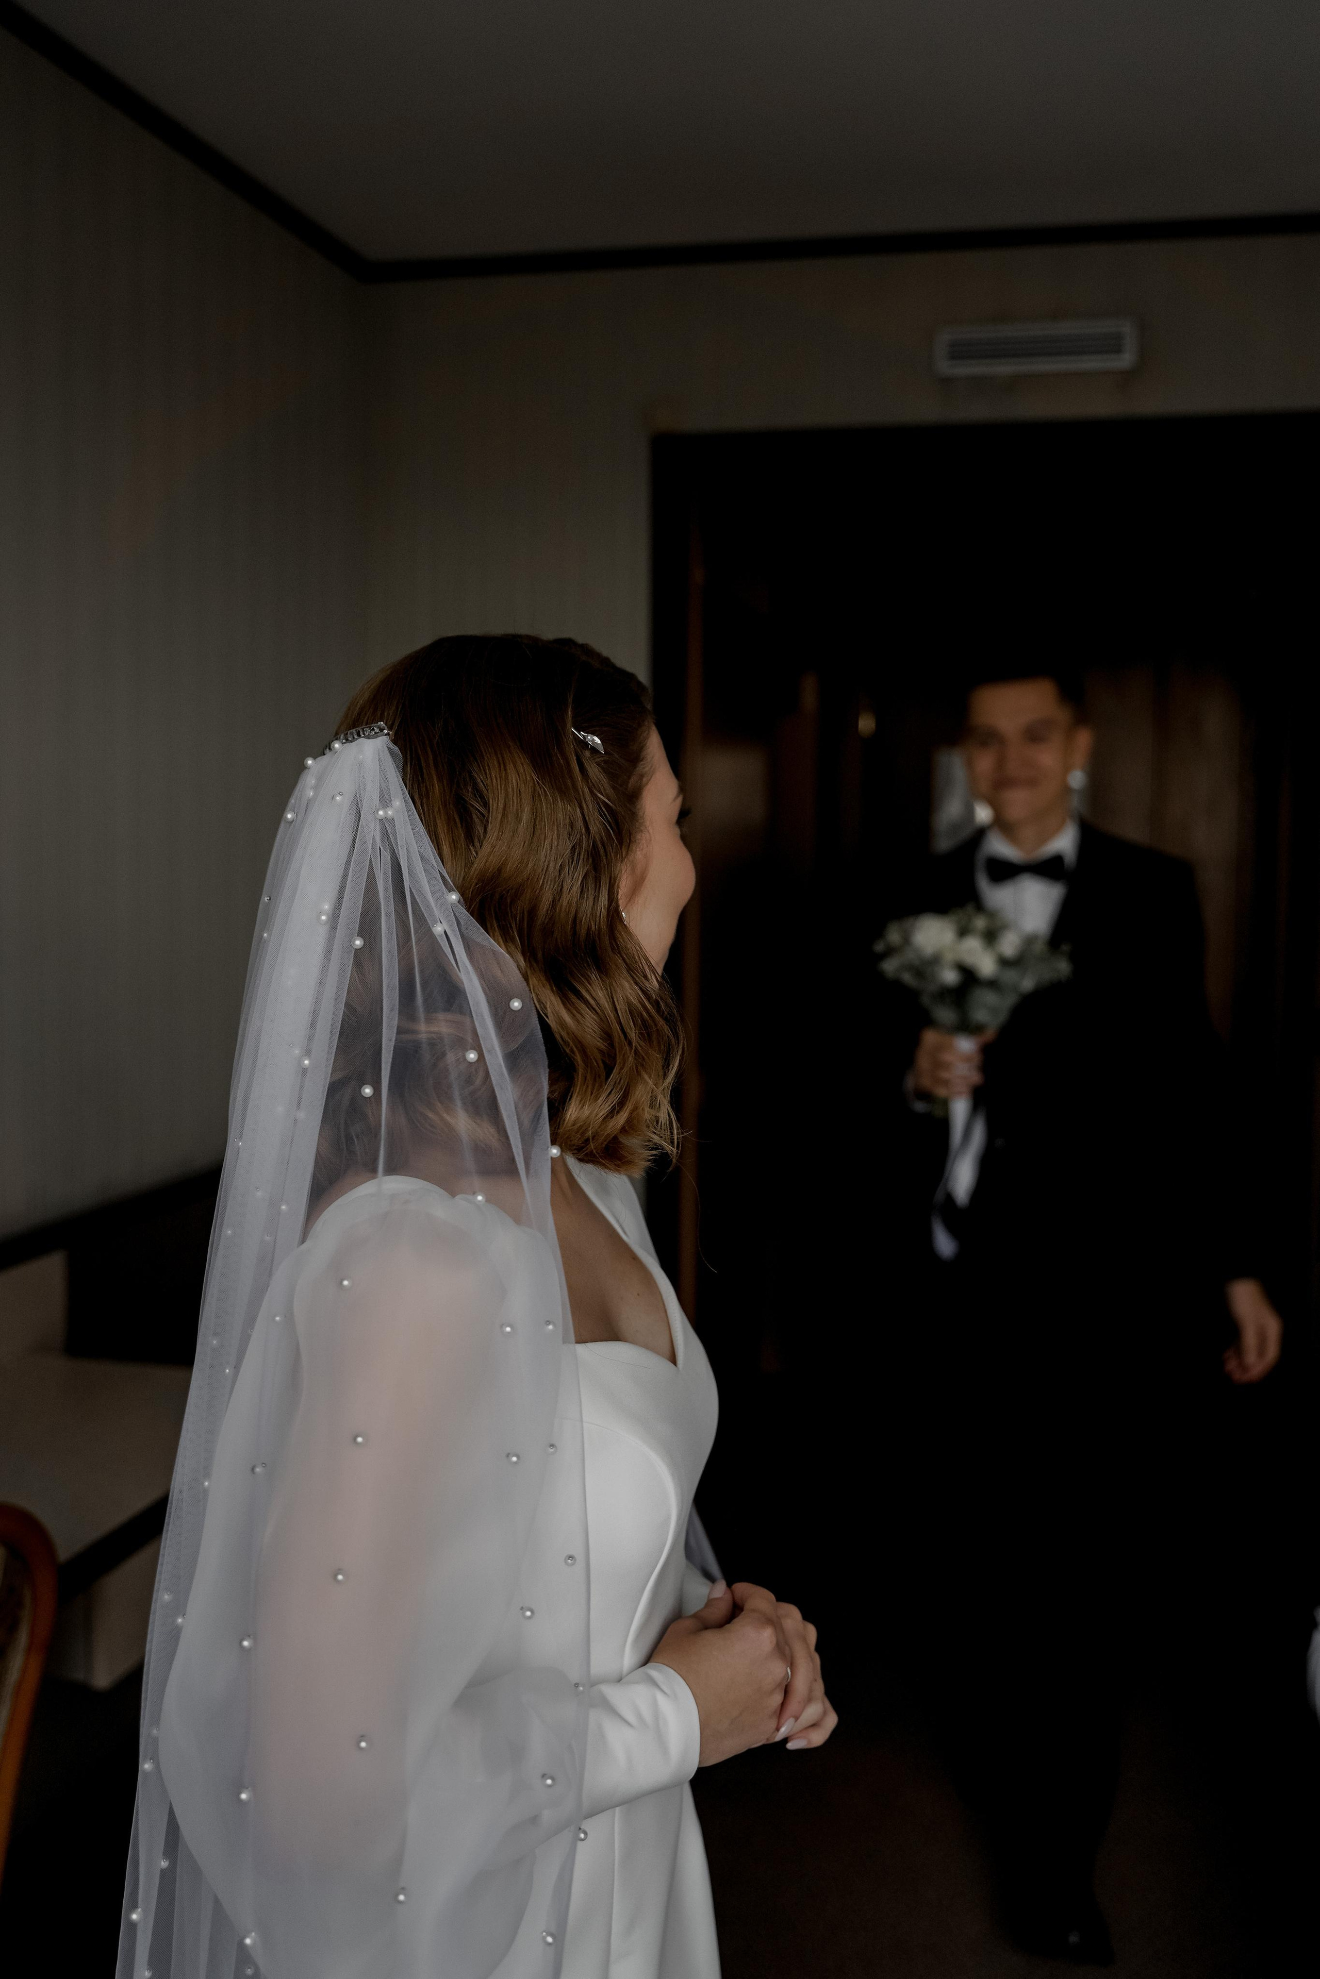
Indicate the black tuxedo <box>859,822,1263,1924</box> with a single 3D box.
[{"bbox_3d":[0.580,0.535,2.710,0.550,1.480,0.430,2,4,12],"label":"black tuxedo"}]

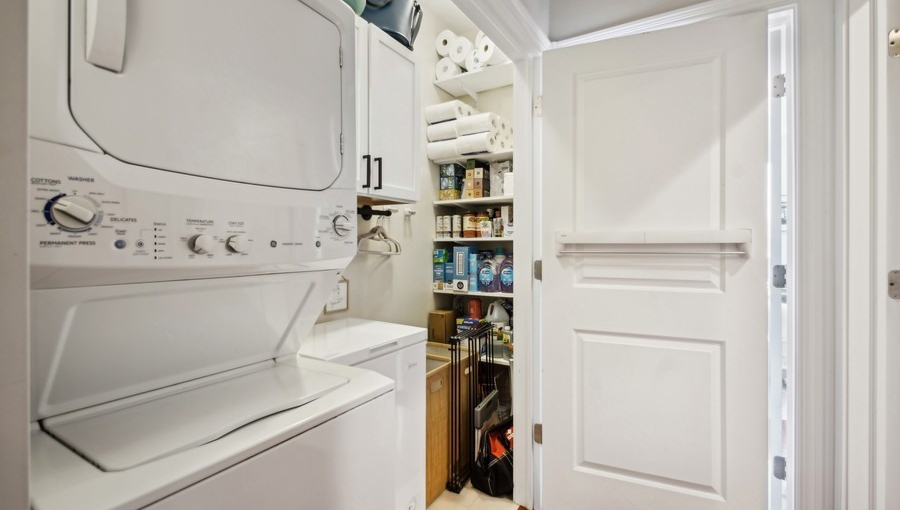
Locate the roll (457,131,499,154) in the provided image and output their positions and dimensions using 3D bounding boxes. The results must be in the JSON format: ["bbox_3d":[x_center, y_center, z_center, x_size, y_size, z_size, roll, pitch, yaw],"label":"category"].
[{"bbox_3d":[0.177,-0.728,2.439,0.241,0.124,0.124,0,0,32],"label":"roll"}]

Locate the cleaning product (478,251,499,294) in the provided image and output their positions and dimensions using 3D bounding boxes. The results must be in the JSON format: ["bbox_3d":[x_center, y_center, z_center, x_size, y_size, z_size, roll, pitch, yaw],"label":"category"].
[{"bbox_3d":[0.272,0.108,2.498,0.140,0.272,0.089,0,0,32],"label":"cleaning product"}]

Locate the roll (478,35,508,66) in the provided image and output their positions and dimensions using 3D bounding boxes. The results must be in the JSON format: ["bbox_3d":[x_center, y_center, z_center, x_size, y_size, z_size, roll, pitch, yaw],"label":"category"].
[{"bbox_3d":[0.308,-1.322,2.513,0.154,0.154,0.274,0,0,32],"label":"roll"}]

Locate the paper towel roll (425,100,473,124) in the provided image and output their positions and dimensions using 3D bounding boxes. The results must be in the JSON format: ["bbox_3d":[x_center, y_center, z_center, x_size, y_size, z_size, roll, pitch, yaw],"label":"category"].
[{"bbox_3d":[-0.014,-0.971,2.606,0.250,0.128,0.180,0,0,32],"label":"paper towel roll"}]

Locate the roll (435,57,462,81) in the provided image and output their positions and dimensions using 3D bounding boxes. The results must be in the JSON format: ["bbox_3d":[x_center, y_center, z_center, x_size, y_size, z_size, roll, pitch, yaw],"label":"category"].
[{"bbox_3d":[0.043,-1.280,2.695,0.150,0.150,0.270,0,0,32],"label":"roll"}]

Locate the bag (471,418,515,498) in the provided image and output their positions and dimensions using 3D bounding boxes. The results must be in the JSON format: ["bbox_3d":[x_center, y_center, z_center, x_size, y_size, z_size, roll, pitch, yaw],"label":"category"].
[{"bbox_3d":[0.269,0.988,1.951,0.230,0.340,0.320,0,0,32],"label":"bag"}]

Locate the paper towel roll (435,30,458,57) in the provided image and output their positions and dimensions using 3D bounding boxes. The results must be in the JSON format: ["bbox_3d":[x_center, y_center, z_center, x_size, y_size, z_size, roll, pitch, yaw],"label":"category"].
[{"bbox_3d":[0.042,-1.458,2.692,0.154,0.154,0.274,0,0,32],"label":"paper towel roll"}]

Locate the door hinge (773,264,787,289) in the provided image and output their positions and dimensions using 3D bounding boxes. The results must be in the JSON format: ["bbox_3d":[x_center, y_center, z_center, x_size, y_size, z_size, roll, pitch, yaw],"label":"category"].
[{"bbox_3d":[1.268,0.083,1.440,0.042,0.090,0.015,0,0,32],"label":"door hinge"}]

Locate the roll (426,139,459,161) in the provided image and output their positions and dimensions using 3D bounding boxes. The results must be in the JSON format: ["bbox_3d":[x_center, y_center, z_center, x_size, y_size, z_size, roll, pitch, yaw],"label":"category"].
[{"bbox_3d":[-0.019,-0.722,2.598,0.250,0.128,0.128,0,0,32],"label":"roll"}]

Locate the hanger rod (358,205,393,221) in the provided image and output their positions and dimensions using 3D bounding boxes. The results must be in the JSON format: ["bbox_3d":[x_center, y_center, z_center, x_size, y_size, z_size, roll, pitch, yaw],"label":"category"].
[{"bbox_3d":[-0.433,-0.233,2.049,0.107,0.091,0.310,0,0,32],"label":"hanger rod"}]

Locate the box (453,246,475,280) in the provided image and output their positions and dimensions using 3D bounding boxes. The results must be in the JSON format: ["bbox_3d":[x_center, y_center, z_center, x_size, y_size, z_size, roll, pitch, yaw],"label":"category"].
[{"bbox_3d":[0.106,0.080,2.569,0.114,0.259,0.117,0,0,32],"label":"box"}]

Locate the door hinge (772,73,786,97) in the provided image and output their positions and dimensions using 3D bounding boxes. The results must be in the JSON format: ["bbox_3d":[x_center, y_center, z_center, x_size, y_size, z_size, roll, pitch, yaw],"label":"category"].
[{"bbox_3d":[1.272,-0.649,1.445,0.045,0.090,0.014,0,0,27],"label":"door hinge"}]

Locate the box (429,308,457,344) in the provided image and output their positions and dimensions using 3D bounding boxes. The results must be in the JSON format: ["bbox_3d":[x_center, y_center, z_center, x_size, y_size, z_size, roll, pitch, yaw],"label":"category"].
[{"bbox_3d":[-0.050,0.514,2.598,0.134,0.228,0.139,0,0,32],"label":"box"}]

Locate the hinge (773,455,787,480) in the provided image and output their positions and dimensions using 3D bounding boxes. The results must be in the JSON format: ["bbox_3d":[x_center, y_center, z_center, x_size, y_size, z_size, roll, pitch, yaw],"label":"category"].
[{"bbox_3d":[1.272,0.821,1.445,0.045,0.090,0.014,0,0,27],"label":"hinge"}]

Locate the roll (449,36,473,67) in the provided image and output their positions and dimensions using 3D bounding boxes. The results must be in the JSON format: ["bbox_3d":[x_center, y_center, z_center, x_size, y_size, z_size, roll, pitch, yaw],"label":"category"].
[{"bbox_3d":[0.137,-1.365,2.615,0.150,0.150,0.270,0,0,32],"label":"roll"}]

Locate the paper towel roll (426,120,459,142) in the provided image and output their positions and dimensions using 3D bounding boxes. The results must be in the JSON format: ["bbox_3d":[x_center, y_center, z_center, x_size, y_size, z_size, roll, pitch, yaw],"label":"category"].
[{"bbox_3d":[-0.019,-0.845,2.598,0.250,0.128,0.128,0,0,32],"label":"paper towel roll"}]

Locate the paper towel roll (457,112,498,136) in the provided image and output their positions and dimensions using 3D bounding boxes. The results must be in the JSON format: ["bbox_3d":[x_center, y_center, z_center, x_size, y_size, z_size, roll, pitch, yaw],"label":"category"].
[{"bbox_3d":[0.183,-0.849,2.434,0.241,0.124,0.124,0,0,32],"label":"paper towel roll"}]

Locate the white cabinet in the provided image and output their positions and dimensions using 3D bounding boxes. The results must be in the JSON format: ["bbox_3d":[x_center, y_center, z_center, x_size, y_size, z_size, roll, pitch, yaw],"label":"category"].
[{"bbox_3d":[-0.496,-0.658,1.728,0.330,0.770,0.750,0,0,32],"label":"white cabinet"}]

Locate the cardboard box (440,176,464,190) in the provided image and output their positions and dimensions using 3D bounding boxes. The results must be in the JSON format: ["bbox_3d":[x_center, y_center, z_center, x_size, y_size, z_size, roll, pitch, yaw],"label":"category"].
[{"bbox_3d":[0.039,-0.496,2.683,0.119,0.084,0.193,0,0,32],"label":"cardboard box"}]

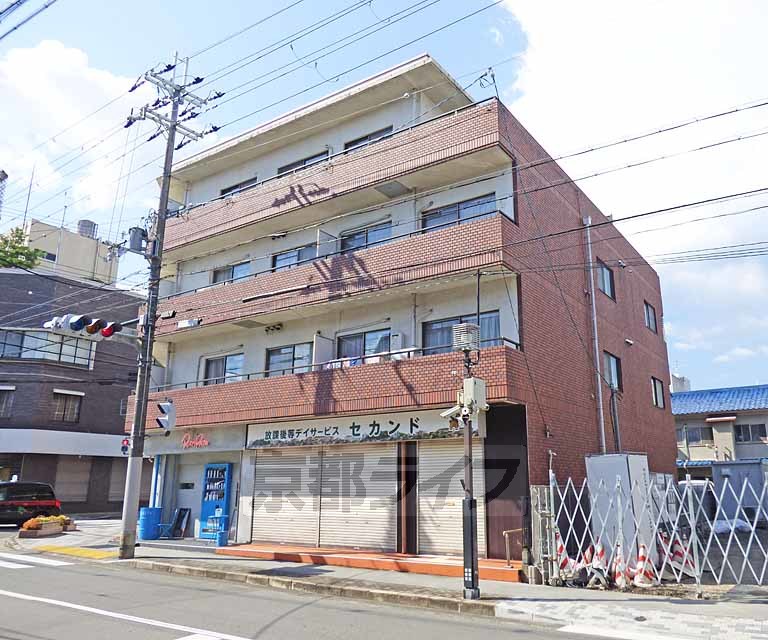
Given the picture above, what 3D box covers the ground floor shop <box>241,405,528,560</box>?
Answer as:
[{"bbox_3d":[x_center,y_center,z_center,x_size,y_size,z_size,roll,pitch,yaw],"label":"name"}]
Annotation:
[{"bbox_3d":[-0.073,4.046,14.452,8.360,3.100,2.200,-11,-19,34],"label":"ground floor shop"}]

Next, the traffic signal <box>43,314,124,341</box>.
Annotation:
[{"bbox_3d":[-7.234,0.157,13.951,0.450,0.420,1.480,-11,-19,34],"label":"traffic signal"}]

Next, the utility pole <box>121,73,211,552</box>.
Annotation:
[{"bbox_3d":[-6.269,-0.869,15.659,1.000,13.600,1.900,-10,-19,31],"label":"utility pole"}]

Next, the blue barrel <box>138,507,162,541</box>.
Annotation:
[{"bbox_3d":[-6.602,5.766,16.416,0.580,0.850,0.580,-10,-19,31],"label":"blue barrel"}]

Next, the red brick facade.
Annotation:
[{"bbox_3d":[1.187,1.468,19.124,11.975,7.959,12.762,-11,-19,34],"label":"red brick facade"}]

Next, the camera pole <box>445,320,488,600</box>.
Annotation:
[{"bbox_3d":[1.254,2.113,9.306,0.600,4.349,0.600,-11,-19,34],"label":"camera pole"}]

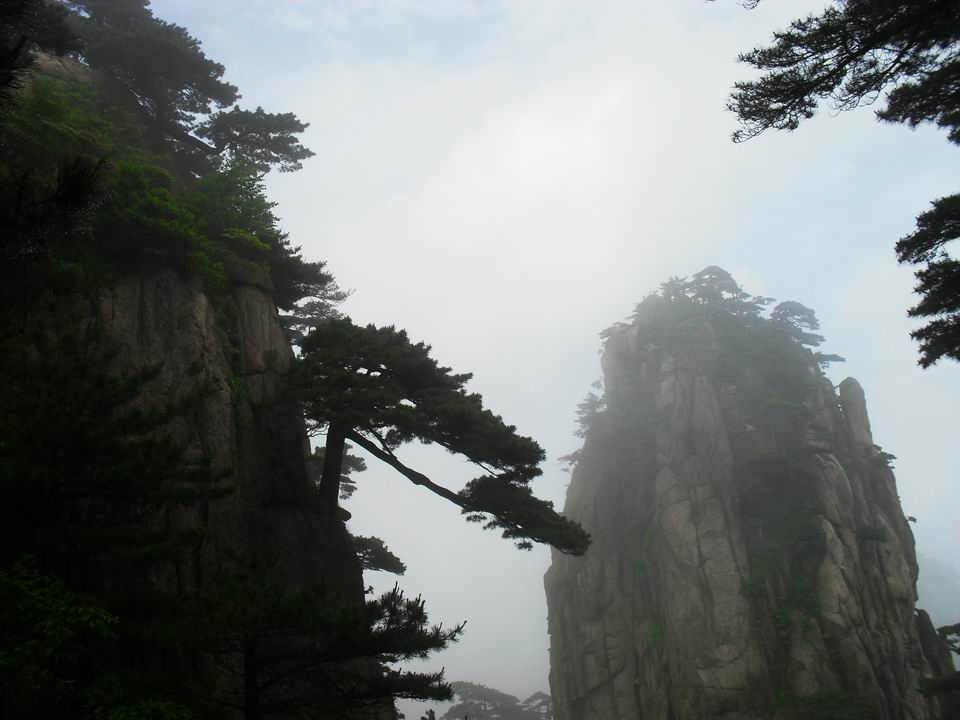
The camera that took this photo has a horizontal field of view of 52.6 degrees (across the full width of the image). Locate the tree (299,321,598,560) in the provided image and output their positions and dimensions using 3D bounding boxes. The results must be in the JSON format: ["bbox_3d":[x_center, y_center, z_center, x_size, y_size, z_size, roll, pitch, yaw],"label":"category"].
[{"bbox_3d":[-0.715,1.498,19.000,5.700,4.500,3.600,0,-5,0],"label":"tree"}]

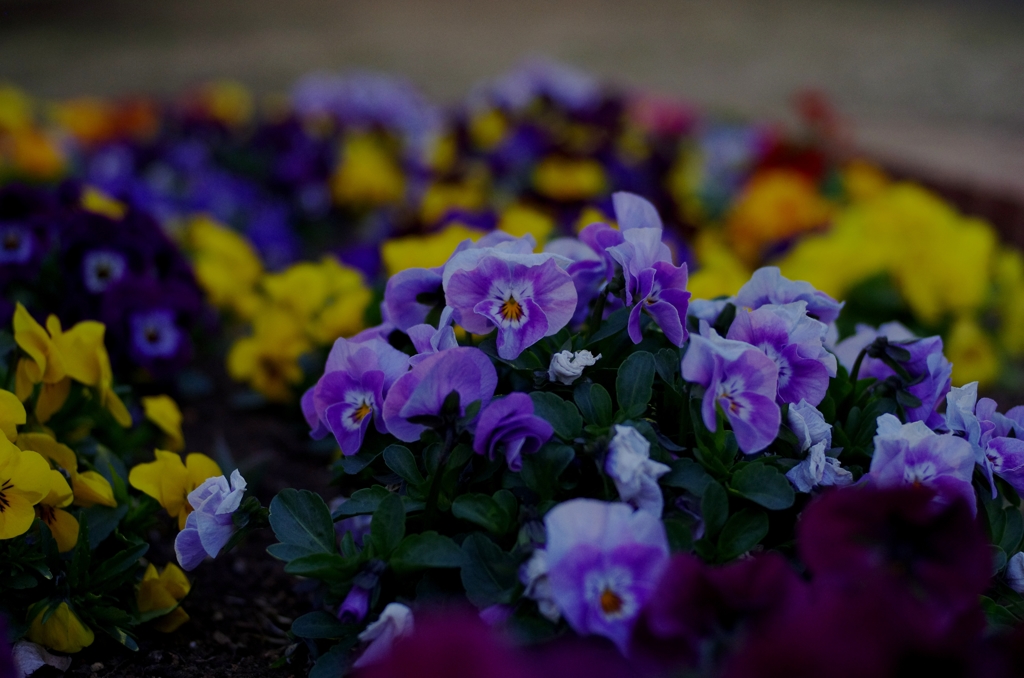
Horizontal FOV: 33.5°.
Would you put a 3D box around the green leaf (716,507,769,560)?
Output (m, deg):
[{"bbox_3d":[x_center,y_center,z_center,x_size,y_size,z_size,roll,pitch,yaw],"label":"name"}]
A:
[{"bbox_3d":[0.081,0.069,0.600,0.018,0.017,0.010,0,17,0],"label":"green leaf"}]

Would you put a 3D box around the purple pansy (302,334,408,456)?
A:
[{"bbox_3d":[-0.055,0.020,0.605,0.041,0.043,0.022,6,16,21],"label":"purple pansy"}]

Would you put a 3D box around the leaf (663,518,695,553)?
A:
[{"bbox_3d":[0.053,0.065,0.555,0.013,0.013,0.009,0,15,0],"label":"leaf"}]

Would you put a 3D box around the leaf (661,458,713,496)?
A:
[{"bbox_3d":[0.059,0.047,0.580,0.018,0.007,0.014,13,31,11],"label":"leaf"}]

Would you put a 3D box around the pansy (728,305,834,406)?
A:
[{"bbox_3d":[0.102,0.007,0.654,0.042,0.040,0.018,-2,17,-6],"label":"pansy"}]

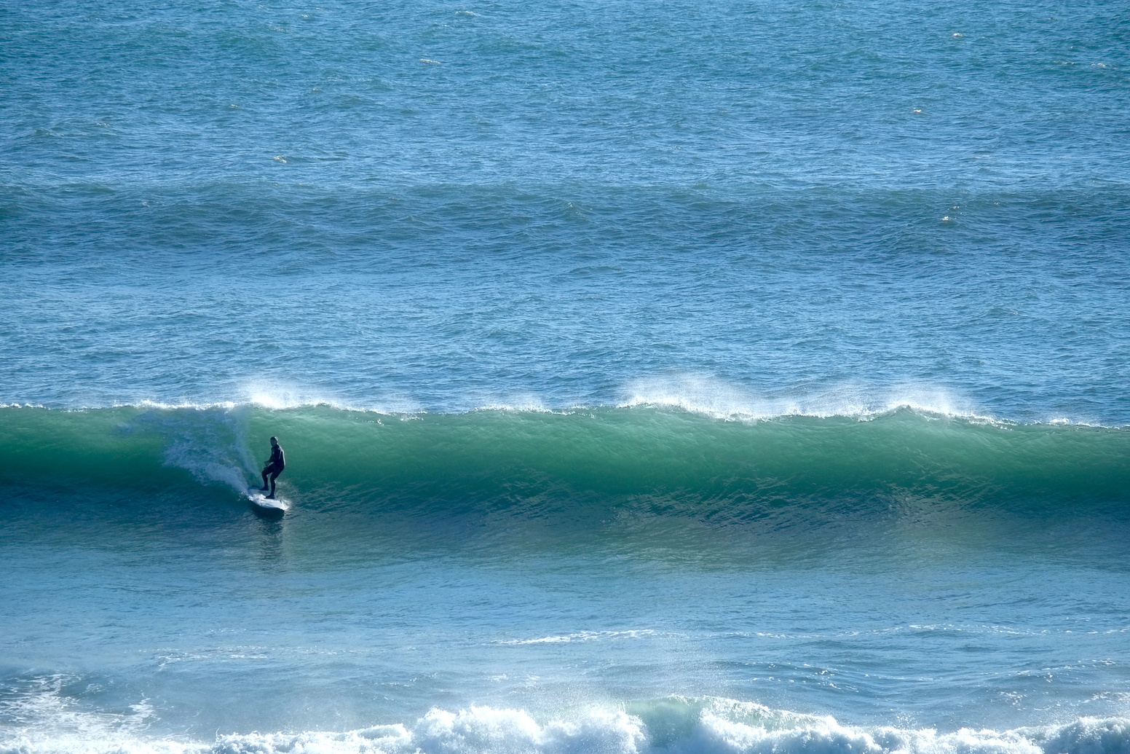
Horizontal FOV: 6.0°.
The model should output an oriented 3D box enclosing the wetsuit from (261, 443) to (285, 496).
[{"bbox_3d":[-7.621,2.432,283.000,0.550,1.310,0.660,-4,8,-32],"label":"wetsuit"}]

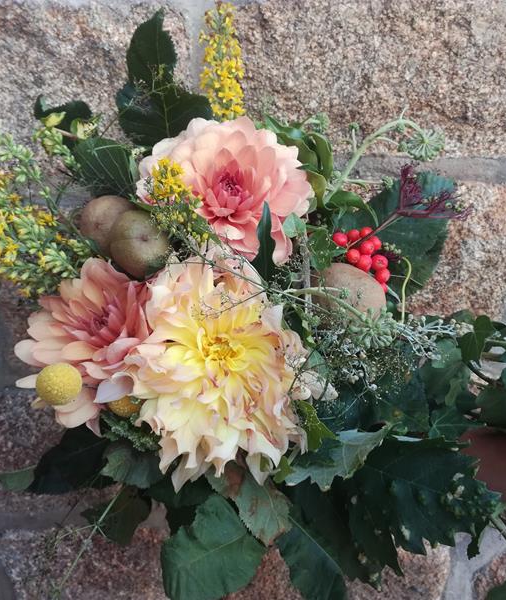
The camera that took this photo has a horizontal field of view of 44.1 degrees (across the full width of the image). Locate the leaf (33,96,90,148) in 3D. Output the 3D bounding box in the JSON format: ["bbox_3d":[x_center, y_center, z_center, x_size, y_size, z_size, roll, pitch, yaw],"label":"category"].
[{"bbox_3d":[-0.148,-0.140,0.485,0.045,0.040,0.018,-1,6,6],"label":"leaf"}]

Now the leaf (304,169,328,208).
[{"bbox_3d":[0.046,-0.081,0.455,0.018,0.029,0.014,-4,6,-22],"label":"leaf"}]

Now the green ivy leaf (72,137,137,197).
[{"bbox_3d":[-0.113,-0.102,0.475,0.050,0.046,0.018,-1,6,6],"label":"green ivy leaf"}]

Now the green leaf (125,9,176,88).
[{"bbox_3d":[-0.085,-0.208,0.520,0.044,0.067,0.013,3,-3,0],"label":"green leaf"}]

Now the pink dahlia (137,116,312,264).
[{"bbox_3d":[-0.022,-0.083,0.475,0.132,0.115,0.068,0,-12,-2],"label":"pink dahlia"}]

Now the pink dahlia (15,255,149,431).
[{"bbox_3d":[-0.129,0.034,0.485,0.113,0.125,0.075,1,9,19],"label":"pink dahlia"}]

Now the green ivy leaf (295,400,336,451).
[{"bbox_3d":[0.046,0.096,0.475,0.033,0.038,0.016,-2,7,0],"label":"green ivy leaf"}]

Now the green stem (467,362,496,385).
[{"bbox_3d":[0.168,0.054,0.460,0.025,0.005,0.006,41,0,0],"label":"green stem"}]

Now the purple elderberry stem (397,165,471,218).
[{"bbox_3d":[0.137,-0.082,0.475,0.058,0.042,0.040,0,5,0],"label":"purple elderberry stem"}]

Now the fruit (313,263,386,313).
[{"bbox_3d":[0.073,-0.005,0.490,0.060,0.050,0.050,0,6,0],"label":"fruit"}]

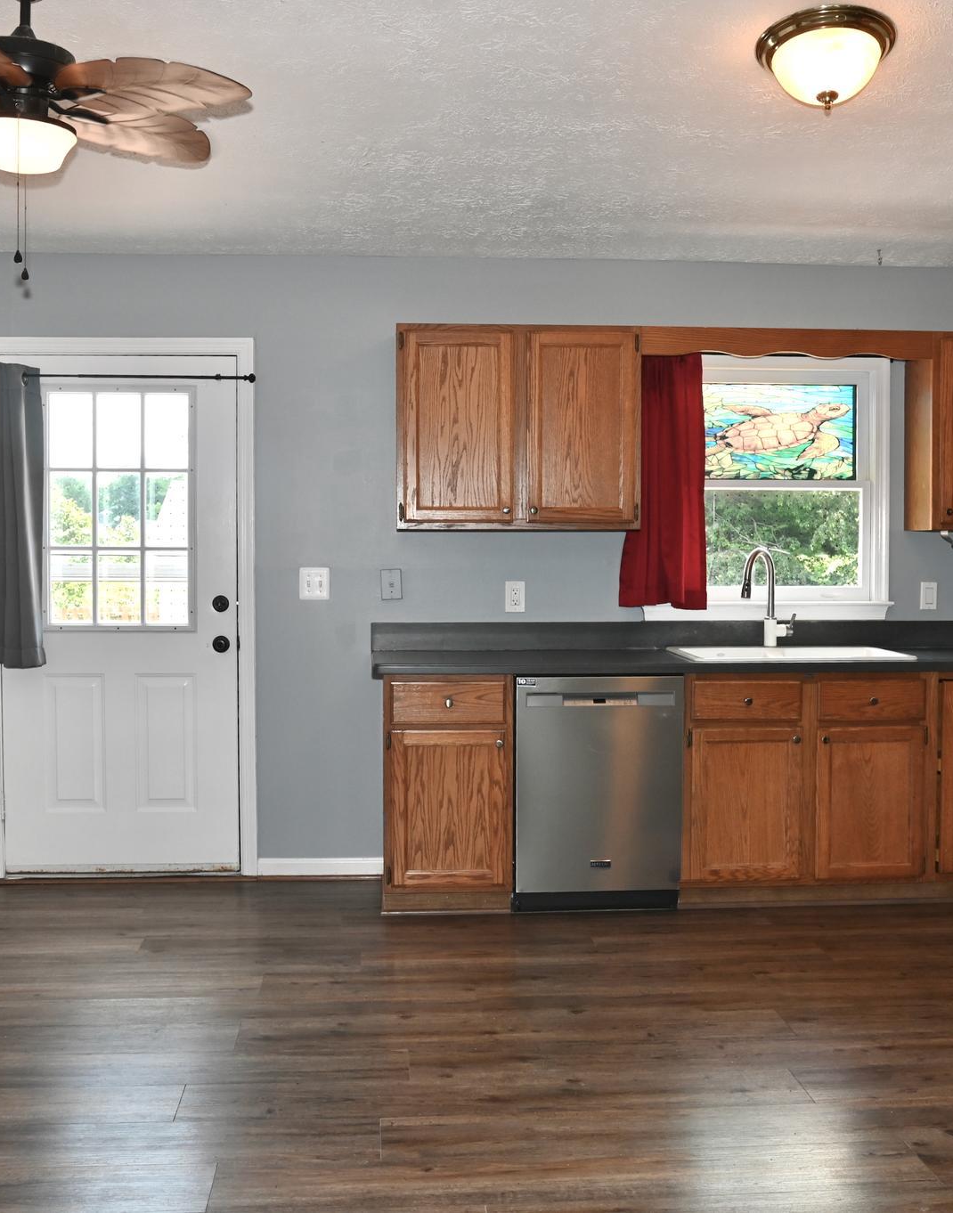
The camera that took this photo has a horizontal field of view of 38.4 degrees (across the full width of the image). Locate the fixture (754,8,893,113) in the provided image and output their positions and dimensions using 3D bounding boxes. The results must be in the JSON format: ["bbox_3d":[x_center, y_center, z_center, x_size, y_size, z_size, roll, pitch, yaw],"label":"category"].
[{"bbox_3d":[1.020,-1.528,3.967,0.385,0.215,0.385,0,-10,-5],"label":"fixture"}]

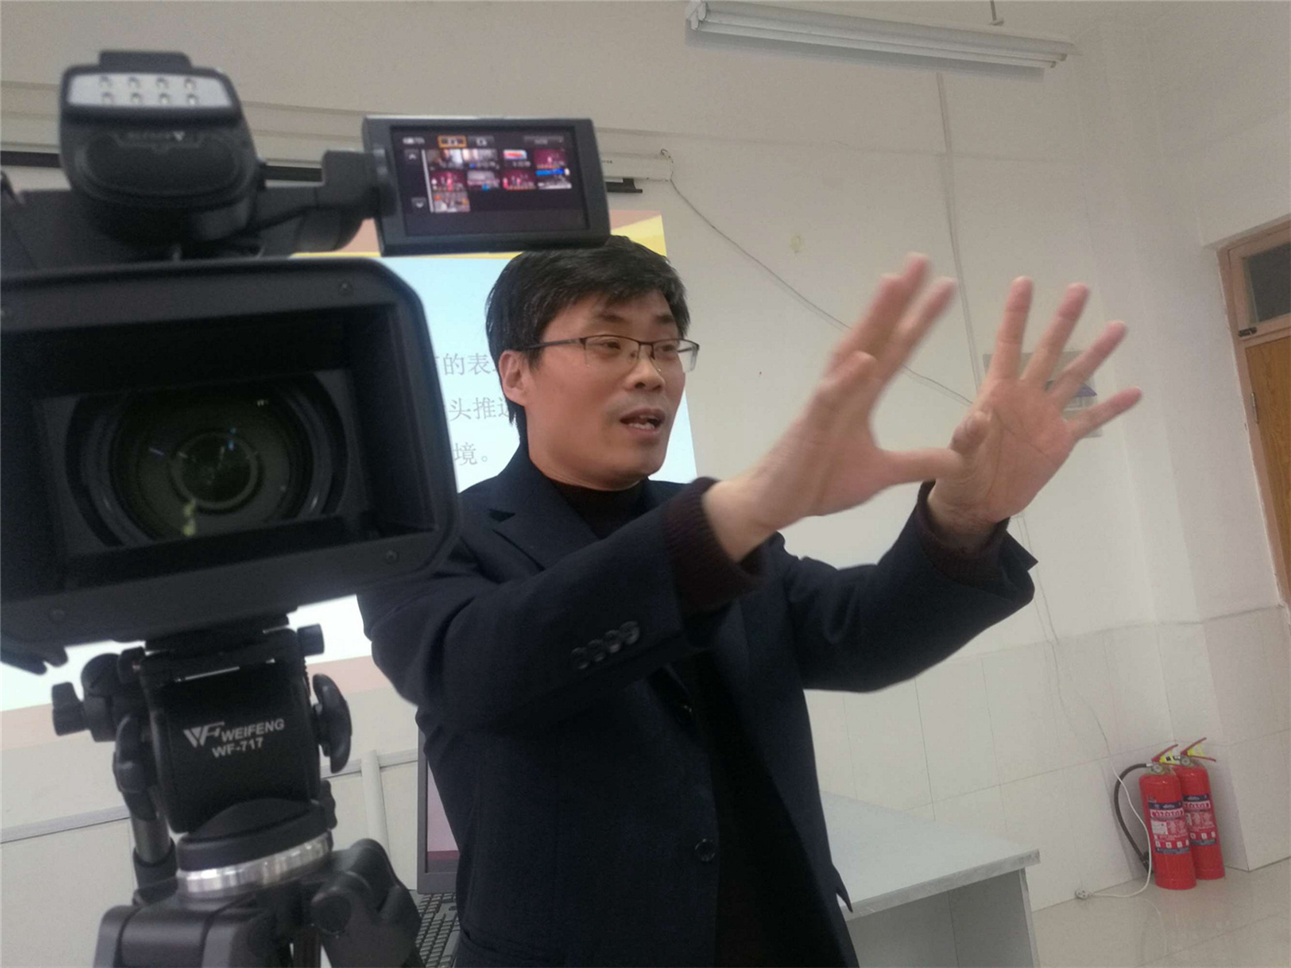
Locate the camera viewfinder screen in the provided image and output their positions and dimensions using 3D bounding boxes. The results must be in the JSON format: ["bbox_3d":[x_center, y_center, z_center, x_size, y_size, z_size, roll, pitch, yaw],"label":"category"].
[{"bbox_3d":[-0.063,-0.123,0.412,0.078,0.044,0.012,-8,1,-22],"label":"camera viewfinder screen"}]

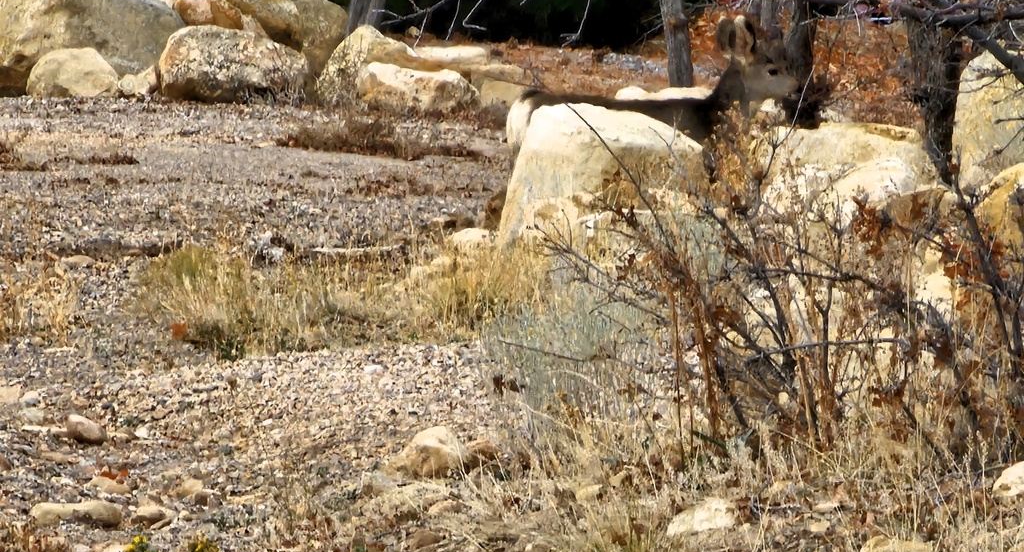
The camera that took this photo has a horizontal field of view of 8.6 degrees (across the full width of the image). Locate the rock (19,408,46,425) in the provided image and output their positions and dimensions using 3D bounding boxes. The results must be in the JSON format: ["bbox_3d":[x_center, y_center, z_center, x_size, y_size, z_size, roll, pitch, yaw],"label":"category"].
[{"bbox_3d":[-1.515,0.444,21.500,0.088,0.052,0.070,0,4,0],"label":"rock"}]

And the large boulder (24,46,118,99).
[{"bbox_3d":[-2.752,-1.274,42.600,0.560,0.320,0.450,0,4,0],"label":"large boulder"}]

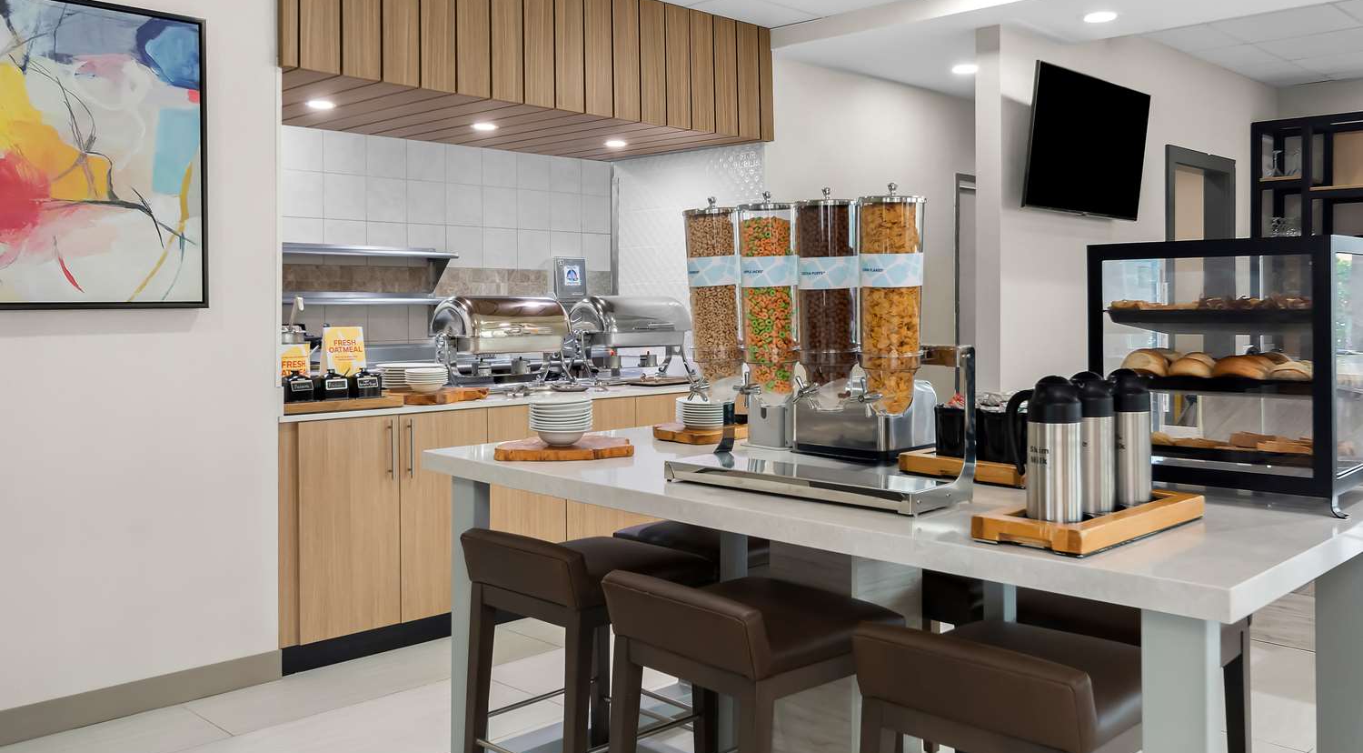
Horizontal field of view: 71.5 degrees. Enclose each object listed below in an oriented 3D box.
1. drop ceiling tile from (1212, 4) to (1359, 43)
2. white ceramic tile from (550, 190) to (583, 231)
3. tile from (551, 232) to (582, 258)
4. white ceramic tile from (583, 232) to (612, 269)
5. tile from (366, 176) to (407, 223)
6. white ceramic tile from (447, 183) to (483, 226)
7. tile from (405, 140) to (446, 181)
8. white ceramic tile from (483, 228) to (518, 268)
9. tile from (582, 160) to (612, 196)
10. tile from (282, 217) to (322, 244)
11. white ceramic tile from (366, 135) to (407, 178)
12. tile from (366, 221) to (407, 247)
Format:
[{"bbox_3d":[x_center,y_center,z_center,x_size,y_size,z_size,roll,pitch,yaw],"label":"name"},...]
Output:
[{"bbox_3d":[2.985,-1.732,4.650,0.600,0.020,0.600,-3,4,-45],"label":"drop ceiling tile"},{"bbox_3d":[-0.643,-0.919,5.270,0.215,0.217,0.012,-3,4,-41],"label":"white ceramic tile"},{"bbox_3d":[-0.610,-0.660,5.003,0.200,0.200,0.010,-2,3,-40],"label":"tile"},{"bbox_3d":[-0.453,-0.683,5.124,0.197,0.190,0.010,-2,4,-41],"label":"white ceramic tile"},{"bbox_3d":[-1.364,-0.815,4.386,0.200,0.200,0.010,-2,3,-40],"label":"tile"},{"bbox_3d":[-1.062,-0.835,4.633,0.200,0.200,0.010,-2,3,-40],"label":"white ceramic tile"},{"bbox_3d":[-1.214,-1.023,4.487,0.197,0.190,0.010,-2,4,-41],"label":"tile"},{"bbox_3d":[-0.908,-0.646,4.760,0.197,0.190,0.010,-2,4,-41],"label":"white ceramic tile"},{"bbox_3d":[-0.456,-1.068,5.101,0.197,0.190,0.010,-2,4,-41],"label":"tile"},{"bbox_3d":[-1.765,-0.629,4.397,0.215,0.217,0.012,-3,4,-41],"label":"tile"},{"bbox_3d":[-1.365,-1.017,4.386,0.200,0.188,0.010,-2,3,-40],"label":"white ceramic tile"},{"bbox_3d":[-1.446,-0.650,4.645,0.215,0.217,0.012,-3,4,-41],"label":"tile"}]

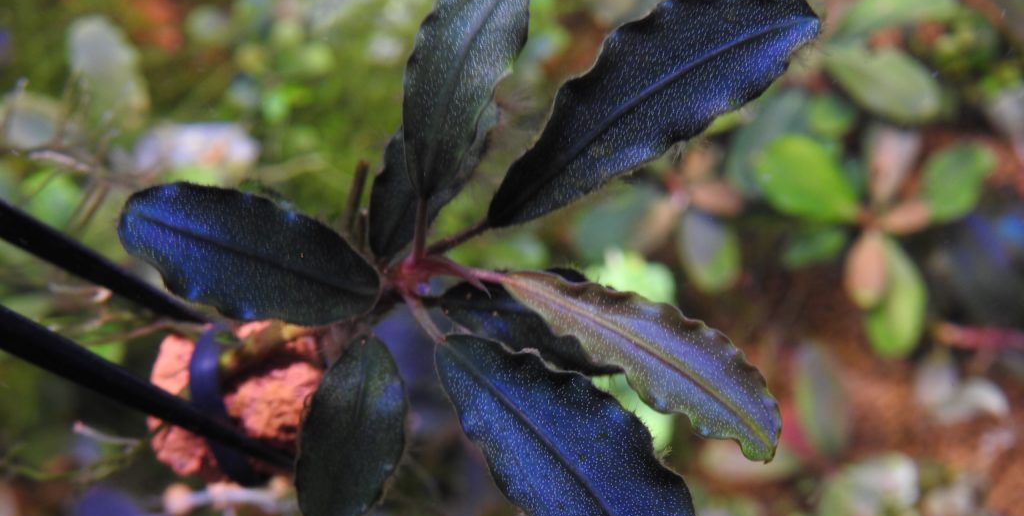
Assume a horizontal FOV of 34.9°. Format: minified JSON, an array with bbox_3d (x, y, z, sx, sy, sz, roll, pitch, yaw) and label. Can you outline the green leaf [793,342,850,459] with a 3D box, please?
[{"bbox_3d":[0.070,0.032,0.365,0.012,0.004,0.027,-8,67,4],"label":"green leaf"}]

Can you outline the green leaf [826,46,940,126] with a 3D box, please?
[{"bbox_3d":[0.091,-0.043,0.395,0.031,0.005,0.018,31,76,17],"label":"green leaf"}]

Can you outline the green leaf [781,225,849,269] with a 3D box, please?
[{"bbox_3d":[0.072,-0.002,0.385,0.017,0.004,0.009,-27,66,-6],"label":"green leaf"}]

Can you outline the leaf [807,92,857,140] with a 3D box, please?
[{"bbox_3d":[0.077,-0.035,0.395,0.012,0.004,0.013,-23,68,-3],"label":"leaf"}]

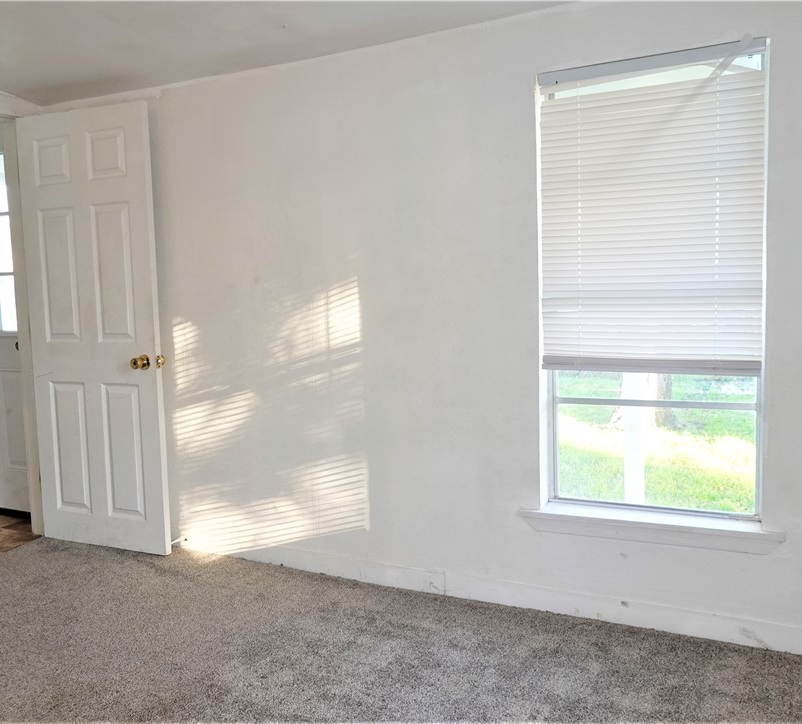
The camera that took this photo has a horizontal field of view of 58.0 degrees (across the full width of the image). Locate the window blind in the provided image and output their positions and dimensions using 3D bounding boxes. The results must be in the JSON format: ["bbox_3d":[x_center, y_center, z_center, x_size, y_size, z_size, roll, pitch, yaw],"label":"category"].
[{"bbox_3d":[0.810,-0.470,2.399,0.702,1.023,0.042,1,5,26],"label":"window blind"}]

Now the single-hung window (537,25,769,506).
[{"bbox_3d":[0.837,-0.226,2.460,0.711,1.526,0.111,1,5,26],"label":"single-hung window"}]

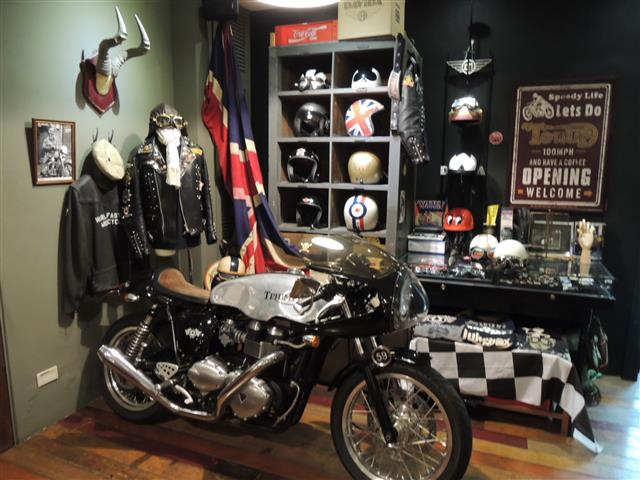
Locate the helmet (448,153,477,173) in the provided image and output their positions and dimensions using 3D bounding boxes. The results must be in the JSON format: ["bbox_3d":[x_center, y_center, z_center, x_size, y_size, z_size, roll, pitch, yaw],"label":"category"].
[{"bbox_3d":[1.053,-0.569,3.280,0.210,0.155,0.250,4,9,18],"label":"helmet"}]

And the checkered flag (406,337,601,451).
[{"bbox_3d":[1.063,0.827,2.691,1.020,0.480,0.460,4,9,17],"label":"checkered flag"}]

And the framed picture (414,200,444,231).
[{"bbox_3d":[0.848,-0.183,3.415,0.213,0.221,0.030,5,3,22],"label":"framed picture"}]

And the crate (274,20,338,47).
[{"bbox_3d":[-0.034,-1.439,3.197,0.472,0.141,0.312,5,11,22],"label":"crate"}]

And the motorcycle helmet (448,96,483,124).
[{"bbox_3d":[1.041,-0.922,3.168,0.229,0.188,0.251,4,10,19],"label":"motorcycle helmet"}]

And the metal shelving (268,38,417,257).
[{"bbox_3d":[0.191,-0.248,3.464,0.973,2.291,0.638,5,11,22],"label":"metal shelving"}]

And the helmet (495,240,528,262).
[{"bbox_3d":[1.361,0.083,3.148,0.221,0.161,0.251,5,11,22],"label":"helmet"}]

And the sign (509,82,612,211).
[{"bbox_3d":[1.656,-0.649,3.075,0.610,0.864,0.035,5,6,22],"label":"sign"}]

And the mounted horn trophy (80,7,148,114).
[{"bbox_3d":[-1.183,-1.038,2.627,0.310,0.580,0.290,4,9,17],"label":"mounted horn trophy"}]

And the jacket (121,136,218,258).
[{"bbox_3d":[-0.929,-0.287,2.740,0.560,0.720,0.320,-2,9,-22],"label":"jacket"}]

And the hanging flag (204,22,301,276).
[{"bbox_3d":[-0.444,-0.569,2.920,0.600,1.620,0.360,2,8,9],"label":"hanging flag"}]

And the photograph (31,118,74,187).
[{"bbox_3d":[-1.430,-0.470,2.401,0.025,0.344,0.267,12,15,16],"label":"photograph"}]

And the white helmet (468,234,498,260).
[{"bbox_3d":[1.200,0.046,3.230,0.206,0.196,0.241,5,11,25],"label":"white helmet"}]

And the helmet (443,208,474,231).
[{"bbox_3d":[1.021,-0.147,3.270,0.215,0.165,0.250,8,11,38],"label":"helmet"}]

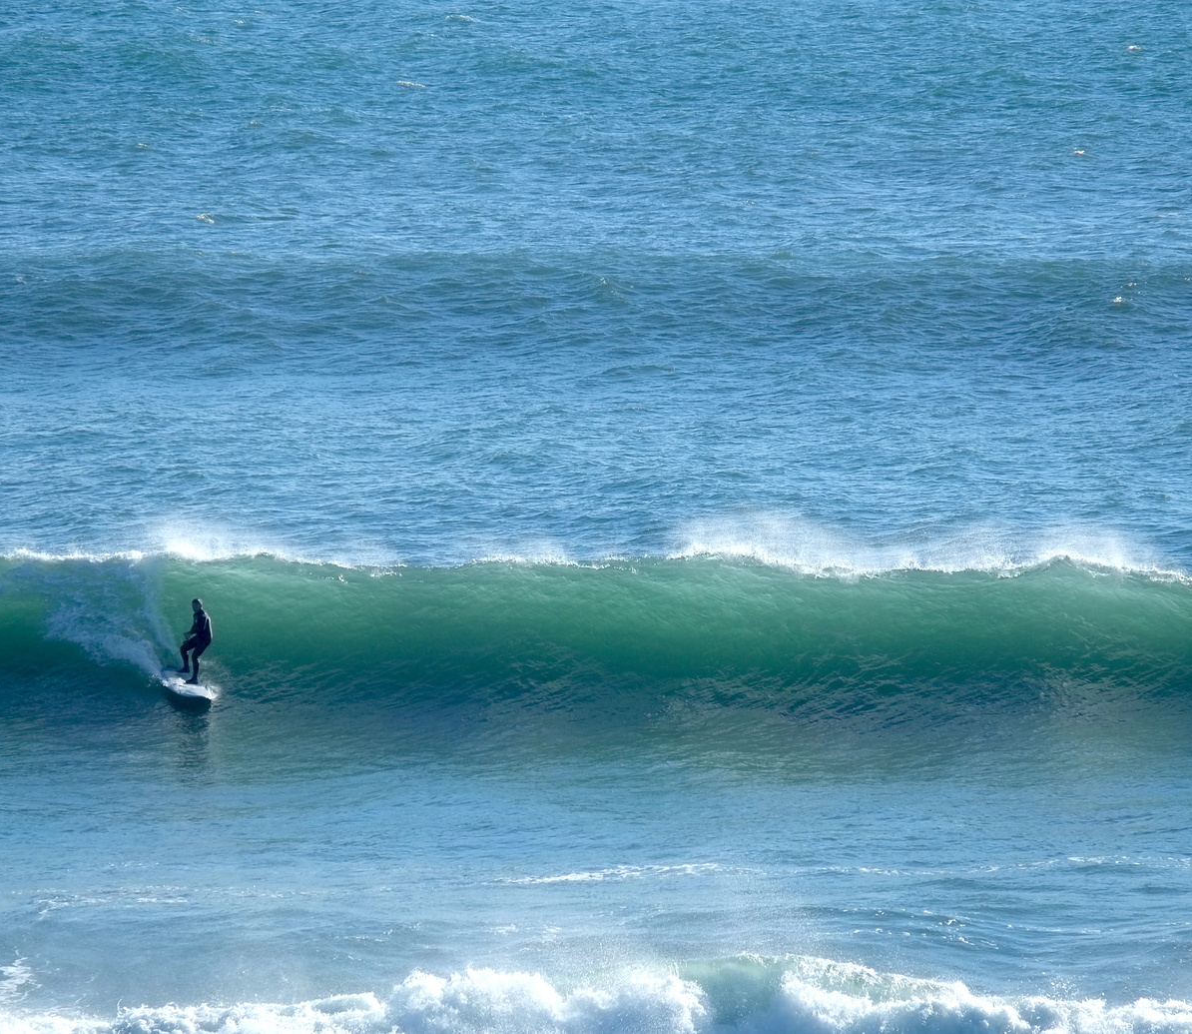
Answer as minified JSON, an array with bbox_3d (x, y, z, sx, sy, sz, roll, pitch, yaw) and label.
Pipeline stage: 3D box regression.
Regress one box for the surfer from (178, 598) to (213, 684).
[{"bbox_3d":[-7.632,2.375,283.000,0.600,1.600,0.700,-4,8,-32],"label":"surfer"}]

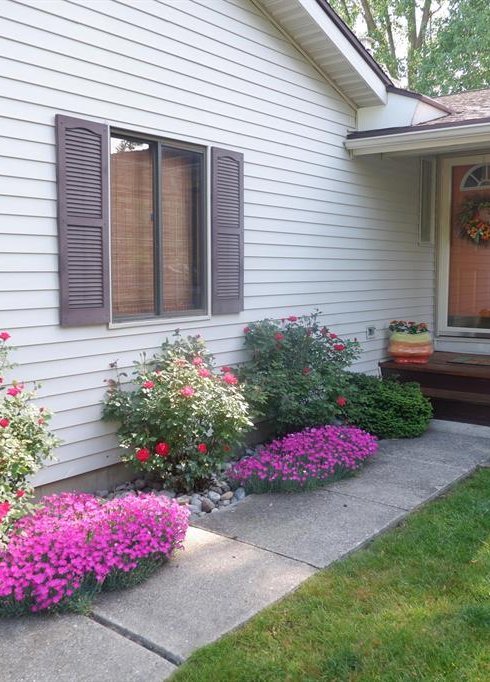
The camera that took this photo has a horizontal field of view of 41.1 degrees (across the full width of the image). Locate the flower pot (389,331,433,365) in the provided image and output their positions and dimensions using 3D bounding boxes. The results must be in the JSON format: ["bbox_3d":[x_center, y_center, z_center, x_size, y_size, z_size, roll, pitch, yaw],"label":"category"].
[{"bbox_3d":[1.750,0.068,6.811,0.450,0.320,0.450,0,6,0],"label":"flower pot"}]

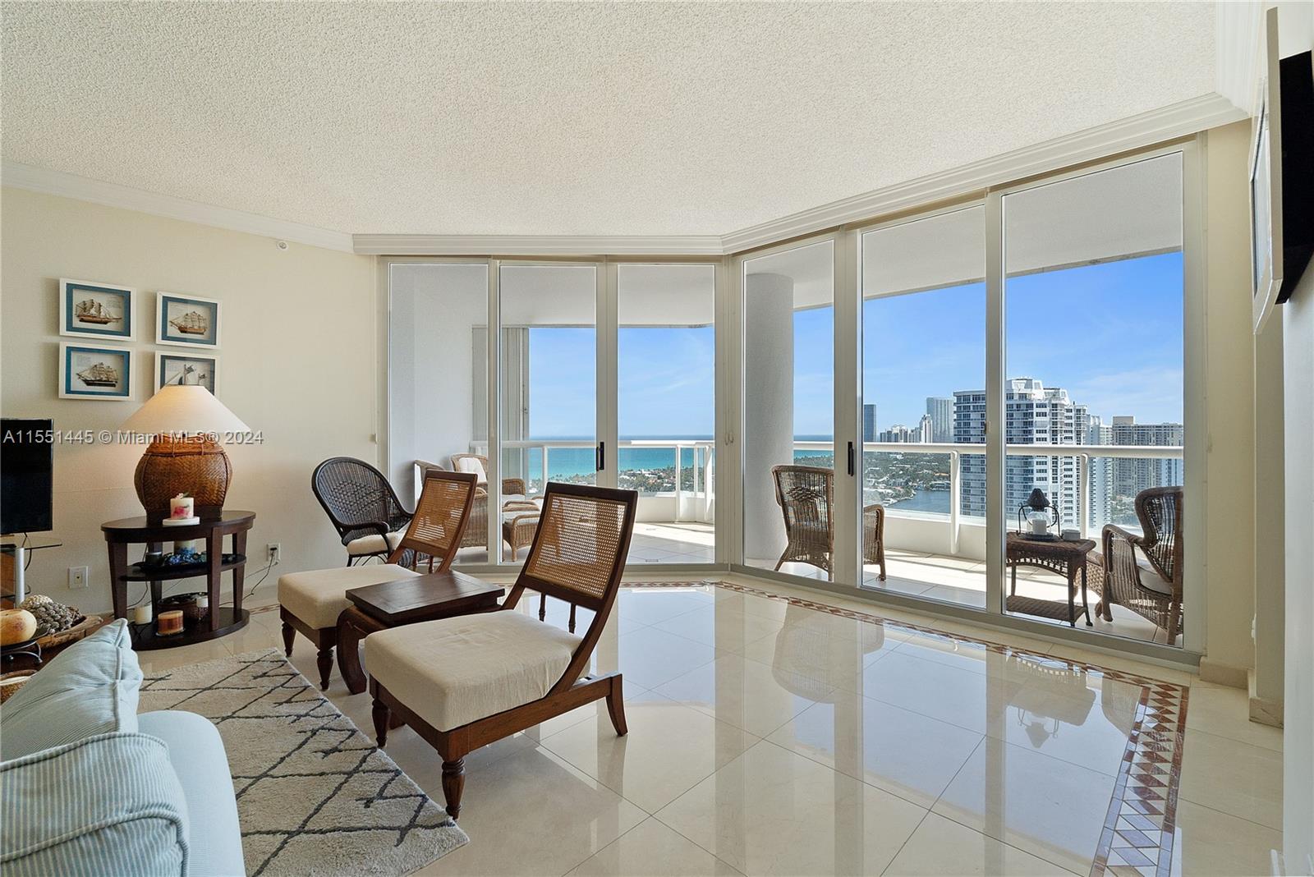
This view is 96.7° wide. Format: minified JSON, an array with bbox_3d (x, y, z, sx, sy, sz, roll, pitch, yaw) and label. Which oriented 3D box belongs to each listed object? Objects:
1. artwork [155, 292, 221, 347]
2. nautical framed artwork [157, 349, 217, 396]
[{"bbox_3d":[-3.061,-0.762,3.829,0.332,0.330,0.035,0,0,-42],"label":"artwork"},{"bbox_3d":[-3.067,-0.387,3.823,0.332,0.330,0.035,0,0,-42],"label":"nautical framed artwork"}]

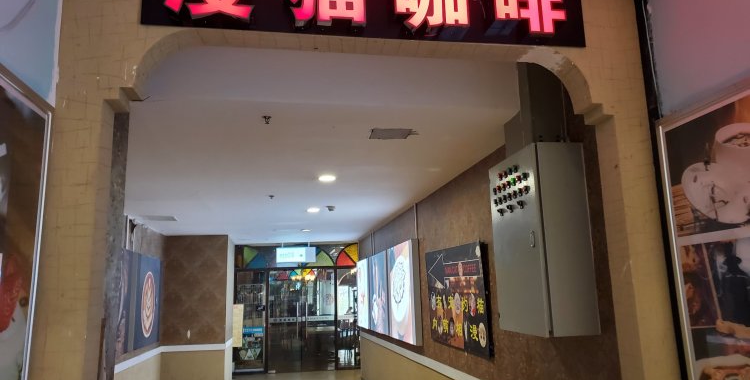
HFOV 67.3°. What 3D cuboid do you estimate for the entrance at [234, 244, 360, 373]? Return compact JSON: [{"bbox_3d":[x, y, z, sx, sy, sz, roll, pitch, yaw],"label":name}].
[{"bbox_3d":[-1.656,2.530,12.249,2.745,2.793,0.161,0,-11,-10],"label":"entrance"}]

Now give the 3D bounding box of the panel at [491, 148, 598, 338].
[{"bbox_3d":[0.901,0.287,3.101,0.269,0.958,0.631,0,-11,-10],"label":"panel"}]

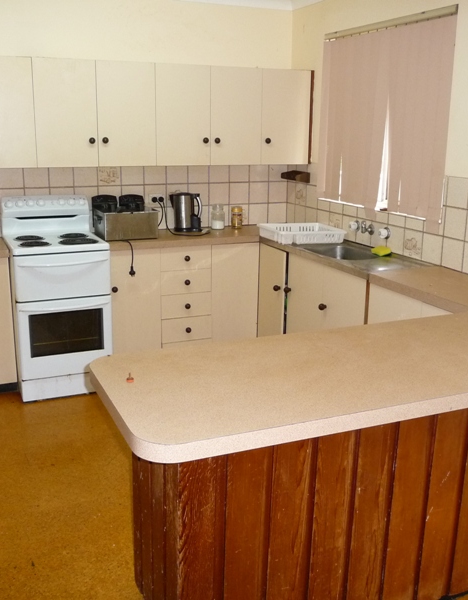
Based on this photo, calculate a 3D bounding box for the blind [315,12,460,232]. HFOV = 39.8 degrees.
[{"bbox_3d":[0.801,-1.000,3.654,0.090,1.055,1.180,-6,16,-23],"label":"blind"}]

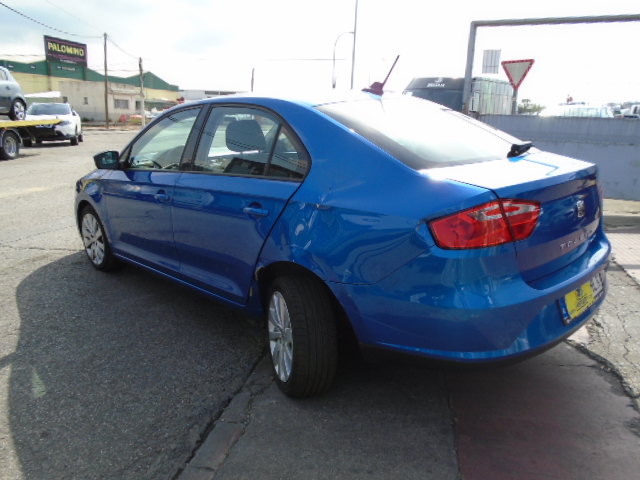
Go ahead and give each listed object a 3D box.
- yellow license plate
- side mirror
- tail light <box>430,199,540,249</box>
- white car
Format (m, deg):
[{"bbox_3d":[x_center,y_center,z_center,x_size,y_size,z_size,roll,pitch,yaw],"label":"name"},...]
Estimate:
[{"bbox_3d":[1.149,0.243,2.085,0.520,0.115,0.025,-13,2,-42],"label":"yellow license plate"},{"bbox_3d":[-1.481,-0.552,3.361,0.190,0.130,0.110,-13,19,-42],"label":"side mirror"},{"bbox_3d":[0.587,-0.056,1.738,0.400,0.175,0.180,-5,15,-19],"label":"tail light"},{"bbox_3d":[-10.050,-4.380,18.150,1.770,1.490,4.200,-4,15,-21],"label":"white car"}]

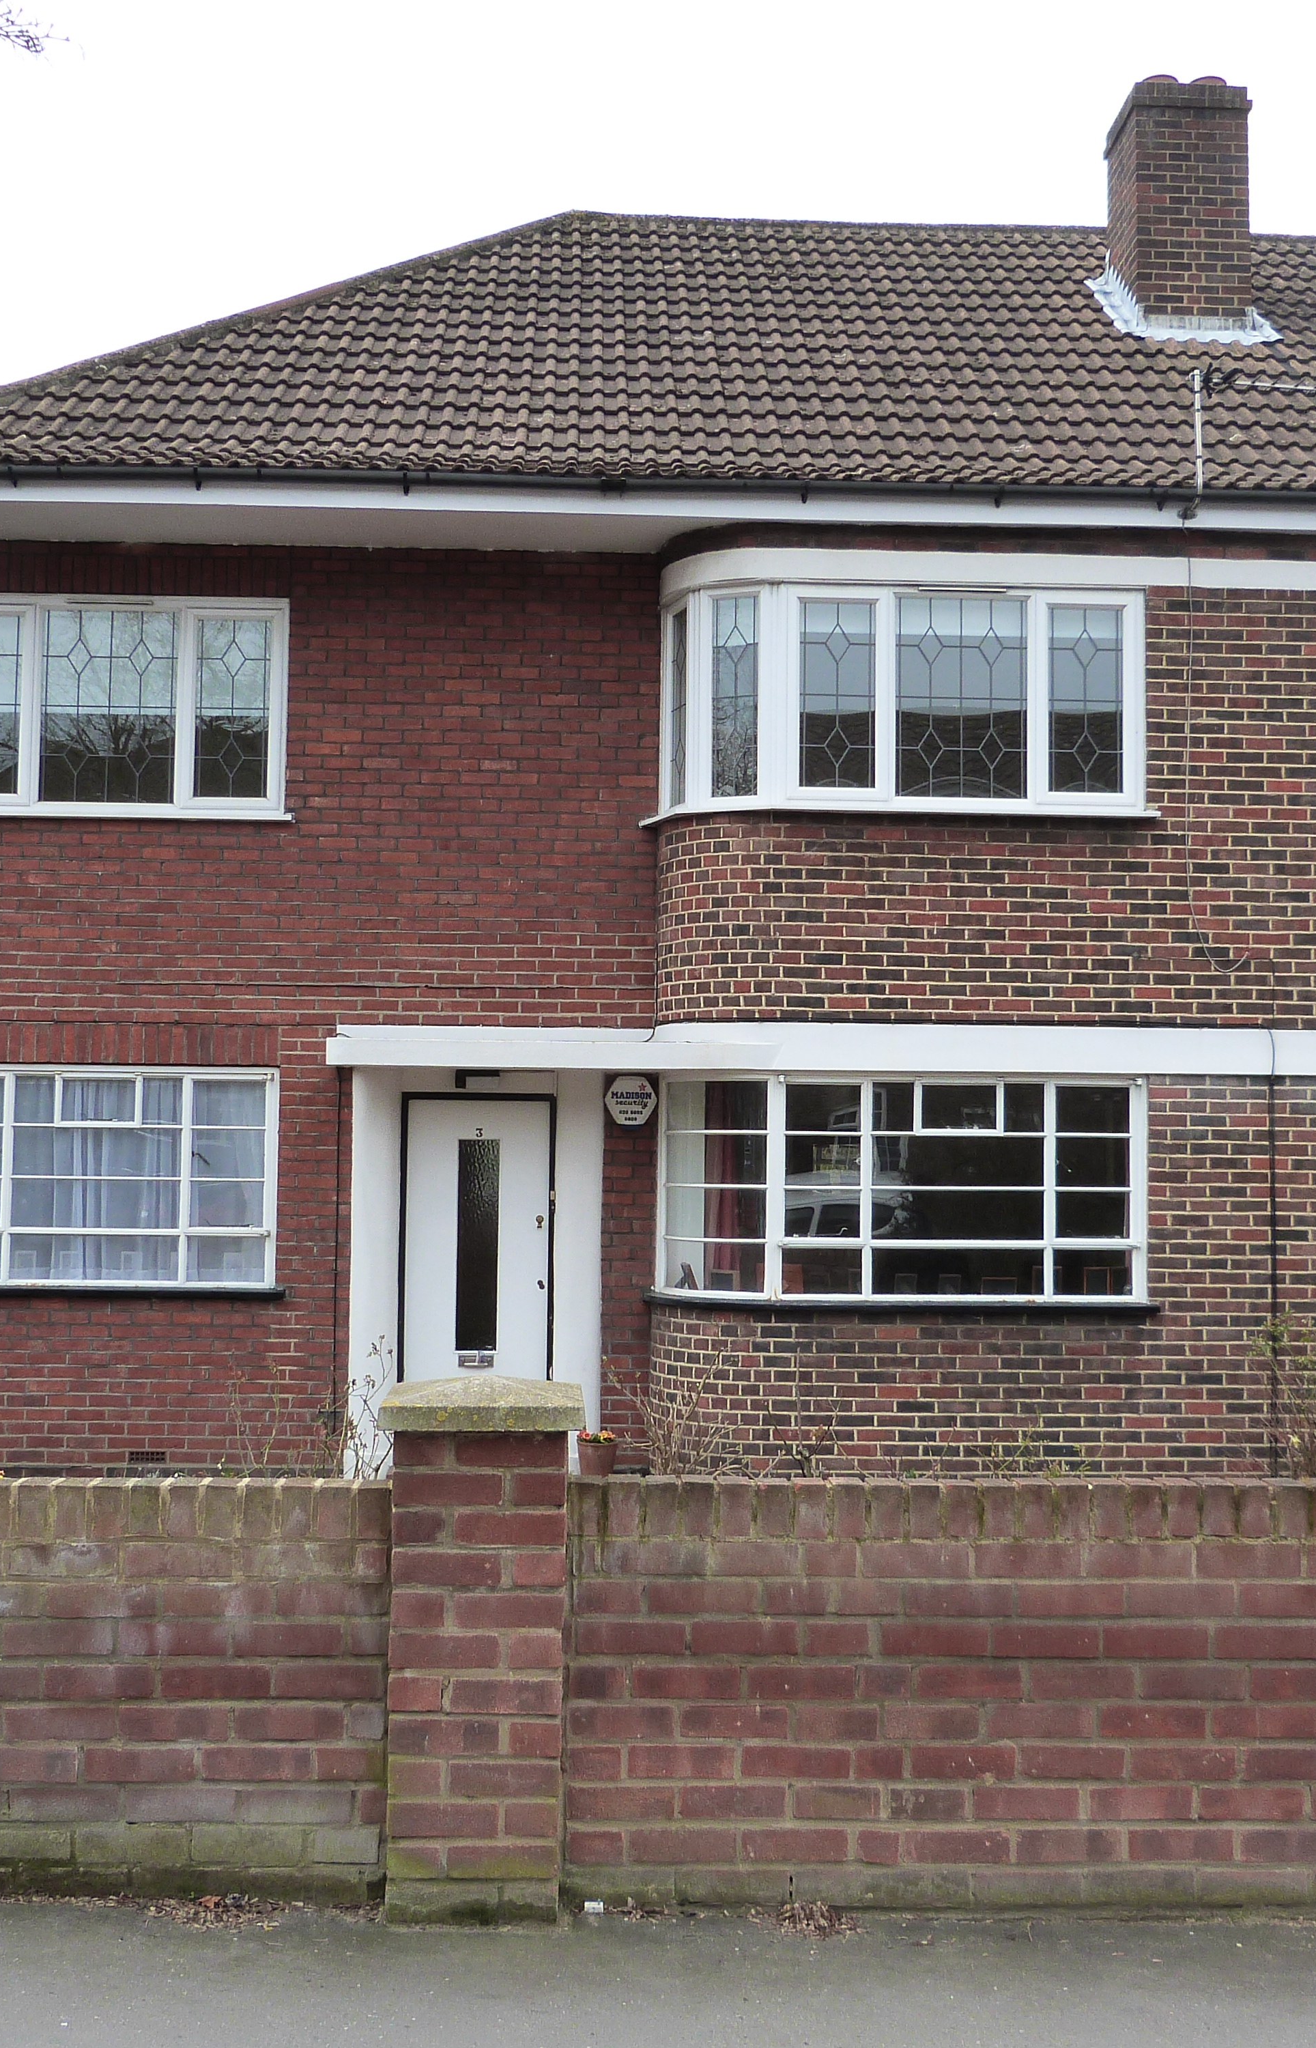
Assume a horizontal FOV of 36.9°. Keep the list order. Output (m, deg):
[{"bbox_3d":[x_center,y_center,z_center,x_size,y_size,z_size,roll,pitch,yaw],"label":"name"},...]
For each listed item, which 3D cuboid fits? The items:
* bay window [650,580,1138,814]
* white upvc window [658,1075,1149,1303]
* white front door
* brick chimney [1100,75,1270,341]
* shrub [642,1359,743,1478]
[{"bbox_3d":[1.392,-1.814,11.396,2.740,1.282,0.600,1,-3,-3],"label":"bay window"},{"bbox_3d":[1.362,0.937,11.237,2.735,1.253,0.600,1,-3,-3],"label":"white upvc window"},{"bbox_3d":[-1.064,1.429,11.591,0.889,2.020,0.080,1,-3,-3],"label":"white front door"},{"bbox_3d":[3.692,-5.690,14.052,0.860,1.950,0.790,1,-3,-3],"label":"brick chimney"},{"bbox_3d":[0.179,2.146,10.288,0.525,0.842,0.550,1,-3,-3],"label":"shrub"}]

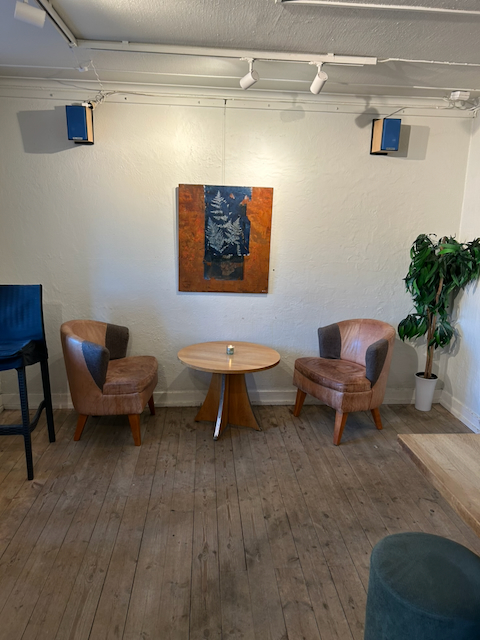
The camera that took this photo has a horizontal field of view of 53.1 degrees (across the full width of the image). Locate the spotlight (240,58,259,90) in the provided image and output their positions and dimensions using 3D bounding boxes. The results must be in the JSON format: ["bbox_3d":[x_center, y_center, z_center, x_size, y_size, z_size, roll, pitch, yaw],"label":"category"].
[{"bbox_3d":[0.055,-1.389,2.707,0.076,0.162,0.117,-7,15,-37],"label":"spotlight"}]

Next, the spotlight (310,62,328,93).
[{"bbox_3d":[0.456,-1.385,2.745,0.076,0.162,0.117,-3,13,-22],"label":"spotlight"}]

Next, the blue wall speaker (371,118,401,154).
[{"bbox_3d":[1.077,-1.353,3.551,0.137,0.223,0.167,-1,14,-10],"label":"blue wall speaker"}]

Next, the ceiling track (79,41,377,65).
[{"bbox_3d":[-0.050,-1.478,2.668,1.656,0.037,0.036,1,12,-4],"label":"ceiling track"}]

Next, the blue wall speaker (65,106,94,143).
[{"bbox_3d":[-1.123,-1.376,3.387,0.137,0.223,0.167,1,15,-1],"label":"blue wall speaker"}]

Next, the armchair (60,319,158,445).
[{"bbox_3d":[-0.943,0.410,3.458,0.618,0.775,0.638,2,12,1],"label":"armchair"}]

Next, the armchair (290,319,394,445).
[{"bbox_3d":[0.819,0.420,3.638,0.618,0.775,0.638,-4,13,-27],"label":"armchair"}]

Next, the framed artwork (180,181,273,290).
[{"bbox_3d":[-0.117,-0.609,3.707,0.706,0.810,0.035,1,12,-4],"label":"framed artwork"}]

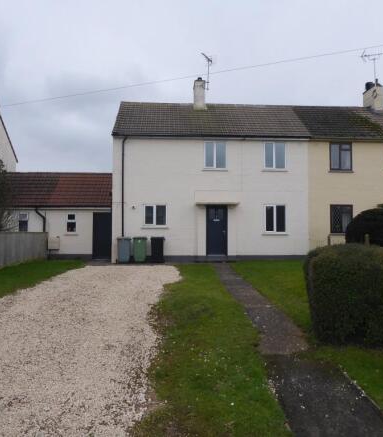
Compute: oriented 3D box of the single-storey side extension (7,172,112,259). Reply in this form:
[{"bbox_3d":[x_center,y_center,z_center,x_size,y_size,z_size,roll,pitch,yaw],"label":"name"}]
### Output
[{"bbox_3d":[-6.450,-0.160,20.050,6.000,4.300,4.700,0,-2,-3],"label":"single-storey side extension"}]

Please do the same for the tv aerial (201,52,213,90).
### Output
[{"bbox_3d":[0.760,-7.160,19.800,0.420,1.650,1.200,0,-1,27],"label":"tv aerial"}]

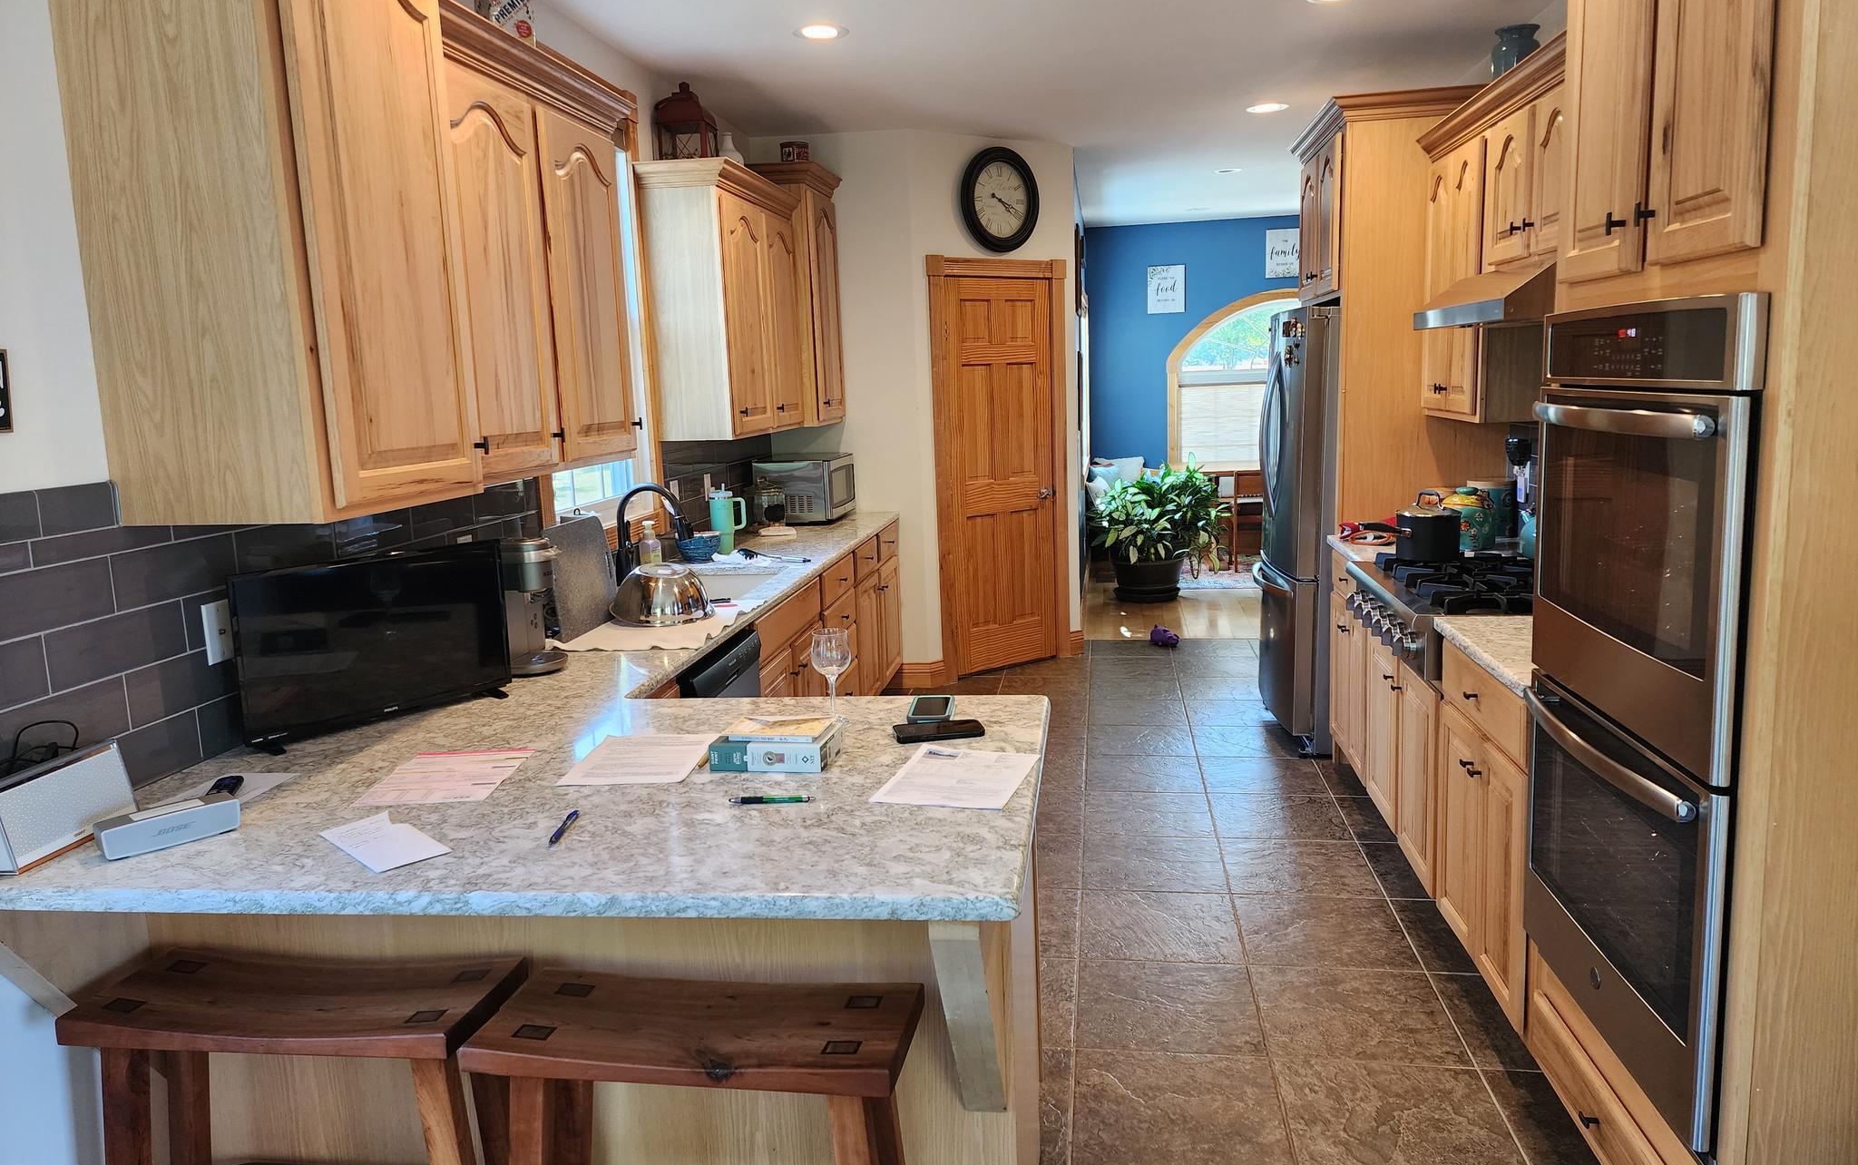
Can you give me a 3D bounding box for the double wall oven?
[{"bbox_3d":[1.428,0.187,2.084,0.630,1.292,0.755,-1,9,8],"label":"double wall oven"}]

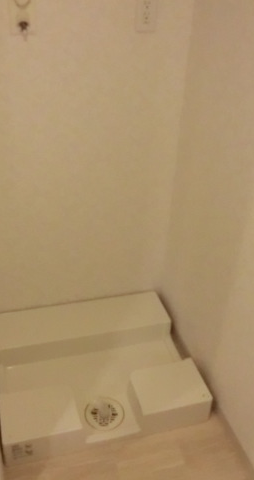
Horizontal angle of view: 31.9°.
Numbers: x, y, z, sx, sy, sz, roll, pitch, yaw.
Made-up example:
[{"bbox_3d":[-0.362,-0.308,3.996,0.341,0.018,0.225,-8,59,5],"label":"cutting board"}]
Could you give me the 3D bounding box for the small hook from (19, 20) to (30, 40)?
[{"bbox_3d":[-0.319,-0.652,1.381,0.027,0.054,0.035,-7,33,-15],"label":"small hook"}]

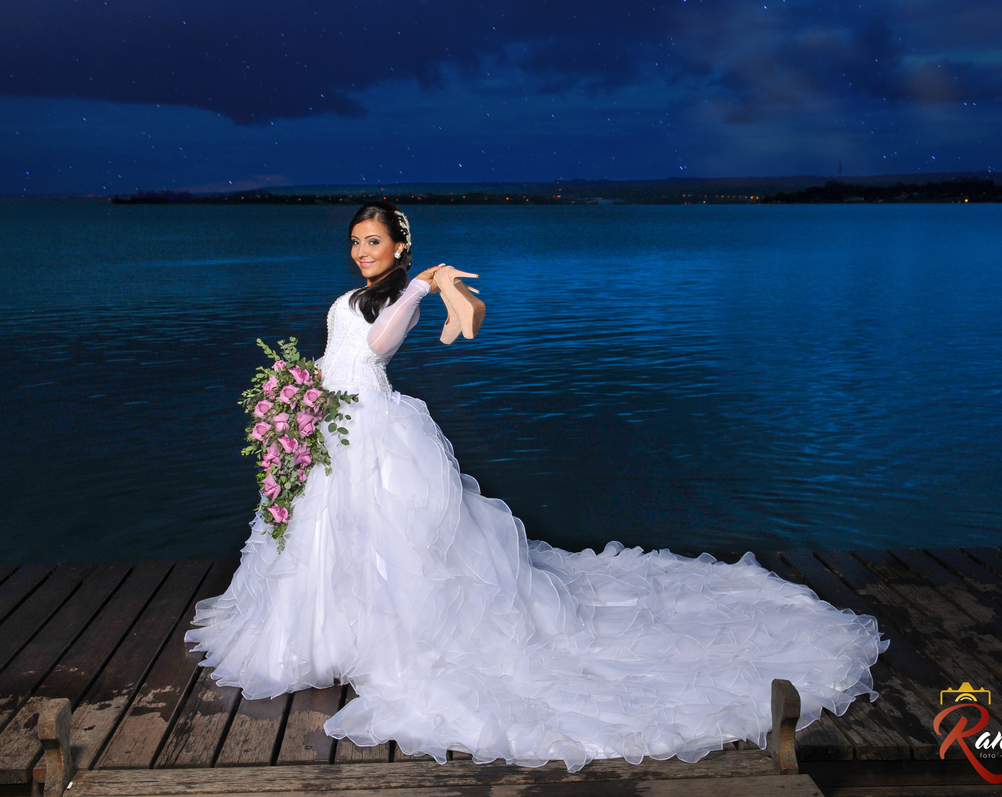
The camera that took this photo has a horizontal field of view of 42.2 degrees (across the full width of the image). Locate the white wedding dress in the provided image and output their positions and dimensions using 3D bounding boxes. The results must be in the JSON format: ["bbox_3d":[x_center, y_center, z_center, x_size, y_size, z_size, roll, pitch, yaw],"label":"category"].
[{"bbox_3d":[0.090,0.241,4.335,2.400,1.290,1.750,-1,9,-6],"label":"white wedding dress"}]

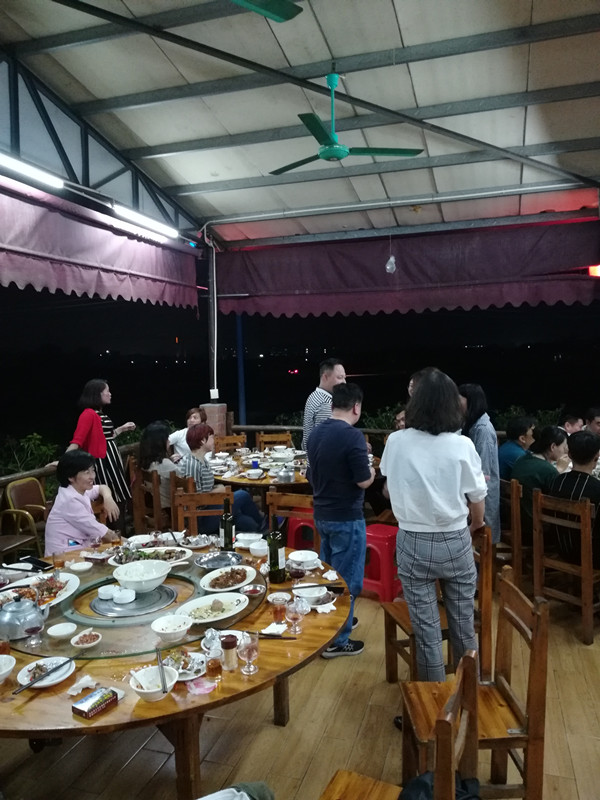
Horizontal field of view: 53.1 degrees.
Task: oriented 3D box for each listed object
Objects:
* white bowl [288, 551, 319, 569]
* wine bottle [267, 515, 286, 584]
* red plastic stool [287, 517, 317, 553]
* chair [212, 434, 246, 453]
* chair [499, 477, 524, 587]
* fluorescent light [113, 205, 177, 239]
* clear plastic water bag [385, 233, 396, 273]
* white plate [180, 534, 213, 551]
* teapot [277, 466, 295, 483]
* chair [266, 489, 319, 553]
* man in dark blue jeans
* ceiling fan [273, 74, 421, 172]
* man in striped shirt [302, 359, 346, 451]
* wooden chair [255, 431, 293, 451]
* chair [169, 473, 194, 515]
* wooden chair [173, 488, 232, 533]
[{"bbox_3d":[0.019,0.796,2.948,0.140,0.057,0.140,-1,4,0],"label":"white bowl"},{"bbox_3d":[-0.106,0.674,2.739,0.077,0.306,0.077,-1,4,0],"label":"wine bottle"},{"bbox_3d":[0.042,1.170,5.030,0.300,0.460,0.300,-1,4,0],"label":"red plastic stool"},{"bbox_3d":[-0.716,0.838,6.822,0.400,0.890,0.450,-3,4,-25],"label":"chair"},{"bbox_3d":[1.580,0.990,4.430,0.460,0.900,0.410,-3,5,-31],"label":"chair"},{"bbox_3d":[-1.514,-1.781,6.055,0.090,0.090,1.220,1,4,18],"label":"fluorescent light"},{"bbox_3d":[1.028,-1.670,6.804,0.120,0.460,0.120,-1,4,0],"label":"clear plastic water bag"},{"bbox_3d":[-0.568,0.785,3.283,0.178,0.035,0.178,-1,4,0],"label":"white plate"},{"bbox_3d":[-0.122,0.606,5.003,0.170,0.136,0.145,2,5,35],"label":"teapot"},{"bbox_3d":[-0.104,1.041,3.822,0.400,0.890,0.450,1,4,20],"label":"chair"},{"bbox_3d":[0.259,0.702,3.737,0.400,1.620,0.480,-4,5,-36],"label":"man in dark blue jeans"},{"bbox_3d":[0.232,-2.088,4.389,1.300,0.640,1.240,1,4,18],"label":"ceiling fan"},{"bbox_3d":[0.251,0.563,4.500,0.340,1.740,0.500,2,5,37],"label":"man in striped shirt"},{"bbox_3d":[-0.280,0.829,6.881,0.400,0.890,0.450,-1,4,-2],"label":"wooden chair"},{"bbox_3d":[-0.750,1.013,4.769,0.460,0.900,0.410,-4,5,-34],"label":"chair"},{"bbox_3d":[-0.609,1.045,3.853,0.400,0.890,0.450,-1,4,-7],"label":"wooden chair"}]

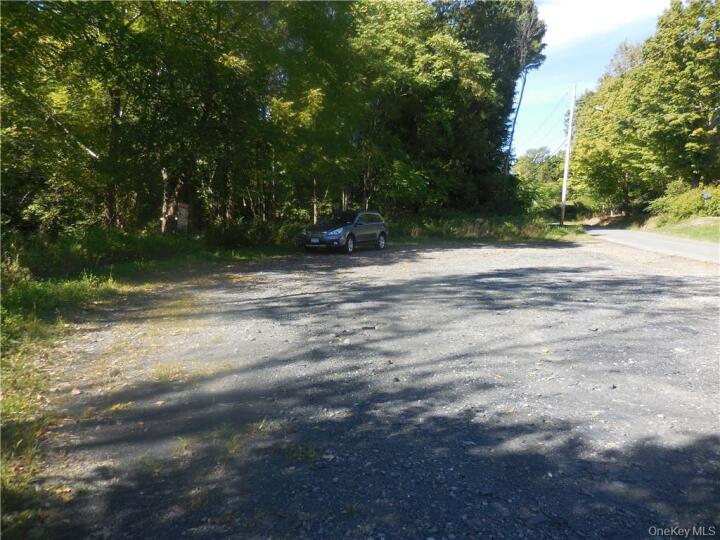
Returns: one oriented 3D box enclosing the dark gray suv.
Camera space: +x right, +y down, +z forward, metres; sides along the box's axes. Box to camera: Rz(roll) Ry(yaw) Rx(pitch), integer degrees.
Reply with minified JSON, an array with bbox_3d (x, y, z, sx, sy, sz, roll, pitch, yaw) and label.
[{"bbox_3d":[-0.440,-1.555,20.850,1.820,1.650,4.770,4,7,28],"label":"dark gray suv"}]

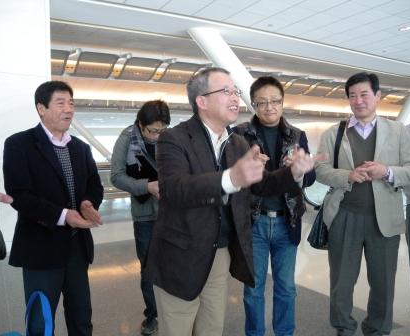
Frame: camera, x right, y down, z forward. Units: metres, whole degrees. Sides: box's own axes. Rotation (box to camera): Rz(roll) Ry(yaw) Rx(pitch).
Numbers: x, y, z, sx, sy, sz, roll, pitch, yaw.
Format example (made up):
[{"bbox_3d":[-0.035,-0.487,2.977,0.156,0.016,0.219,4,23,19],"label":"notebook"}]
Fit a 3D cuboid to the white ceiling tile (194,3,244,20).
[{"bbox_3d":[0.207,-2.525,5.855,0.600,0.030,0.600,-3,3,-31],"label":"white ceiling tile"}]

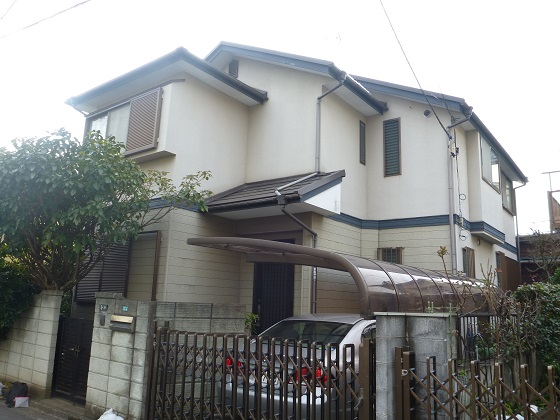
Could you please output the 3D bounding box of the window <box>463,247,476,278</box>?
[{"bbox_3d":[3.936,1.220,9.346,0.110,0.850,0.650,-6,-13,36],"label":"window"}]

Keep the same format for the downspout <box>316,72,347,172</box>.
[{"bbox_3d":[0.944,-1.621,8.378,0.600,1.830,0.100,-6,-14,36],"label":"downspout"}]

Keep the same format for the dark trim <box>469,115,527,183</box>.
[{"bbox_3d":[5.549,-1.376,11.234,0.150,0.160,5.850,-6,-14,36],"label":"dark trim"}]

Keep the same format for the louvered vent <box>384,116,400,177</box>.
[{"bbox_3d":[2.370,-1.324,9.560,0.385,1.260,0.080,-6,-14,36],"label":"louvered vent"}]

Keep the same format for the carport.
[{"bbox_3d":[1.366,1.115,6.580,2.510,0.990,5.060,-7,-14,38],"label":"carport"}]

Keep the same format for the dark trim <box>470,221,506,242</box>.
[{"bbox_3d":[4.634,0.522,10.011,0.310,0.210,2.070,-6,-14,36],"label":"dark trim"}]

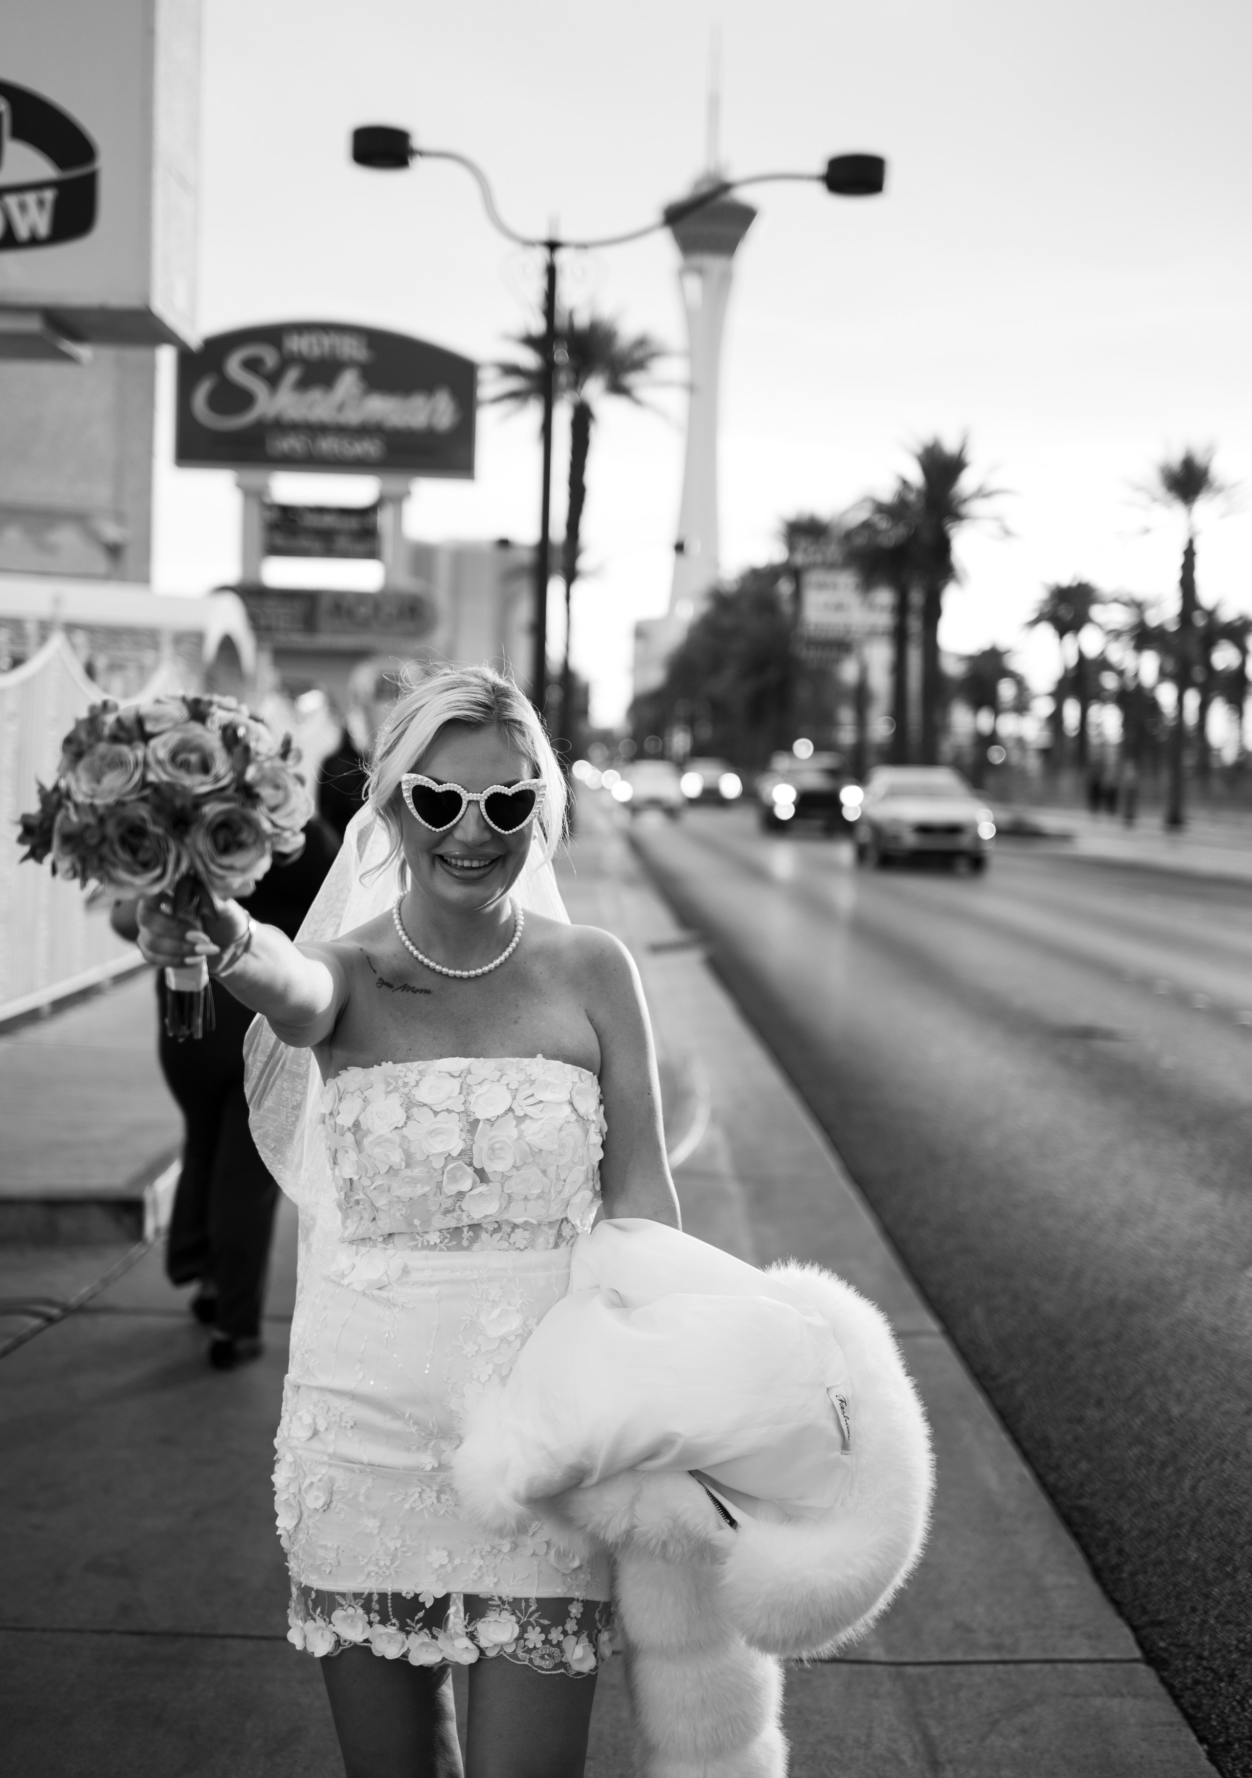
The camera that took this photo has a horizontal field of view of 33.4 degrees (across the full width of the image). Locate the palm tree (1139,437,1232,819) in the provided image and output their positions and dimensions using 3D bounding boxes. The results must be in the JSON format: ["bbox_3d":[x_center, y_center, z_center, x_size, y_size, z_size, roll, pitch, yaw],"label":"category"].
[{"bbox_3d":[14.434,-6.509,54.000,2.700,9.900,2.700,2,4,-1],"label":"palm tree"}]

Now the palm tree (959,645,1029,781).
[{"bbox_3d":[15.764,-7.137,90.000,3.100,6.600,3.100,2,4,-1],"label":"palm tree"}]

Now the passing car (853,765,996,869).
[{"bbox_3d":[5.128,-1.261,37.038,1.870,1.620,4.600,2,4,-2],"label":"passing car"}]

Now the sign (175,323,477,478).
[{"bbox_3d":[-6.528,-10.629,45.425,6.400,3.102,0.700,1,4,-6],"label":"sign"}]

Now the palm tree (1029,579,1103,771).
[{"bbox_3d":[18.441,-8.008,86.154,3.200,9.408,3.200,2,4,-2],"label":"palm tree"}]

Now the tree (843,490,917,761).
[{"bbox_3d":[8.935,-7.908,69.880,3.300,10.749,3.300,2,4,-2],"label":"tree"}]

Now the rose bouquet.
[{"bbox_3d":[-0.375,-0.016,1.700,0.235,0.275,0.235,-4,7,-1],"label":"rose bouquet"}]

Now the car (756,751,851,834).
[{"bbox_3d":[4.227,-2.239,49.282,2.030,1.930,5.400,2,4,-2],"label":"car"}]

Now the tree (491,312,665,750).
[{"bbox_3d":[-1.204,-7.609,49.593,4.300,11.977,4.300,2,4,-2],"label":"tree"}]

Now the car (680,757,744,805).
[{"bbox_3d":[2.887,-3.696,72.000,1.830,1.520,4.600,2,4,-1],"label":"car"}]

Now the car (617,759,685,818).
[{"bbox_3d":[0.682,-2.771,57.000,1.830,1.520,4.600,2,4,-1],"label":"car"}]

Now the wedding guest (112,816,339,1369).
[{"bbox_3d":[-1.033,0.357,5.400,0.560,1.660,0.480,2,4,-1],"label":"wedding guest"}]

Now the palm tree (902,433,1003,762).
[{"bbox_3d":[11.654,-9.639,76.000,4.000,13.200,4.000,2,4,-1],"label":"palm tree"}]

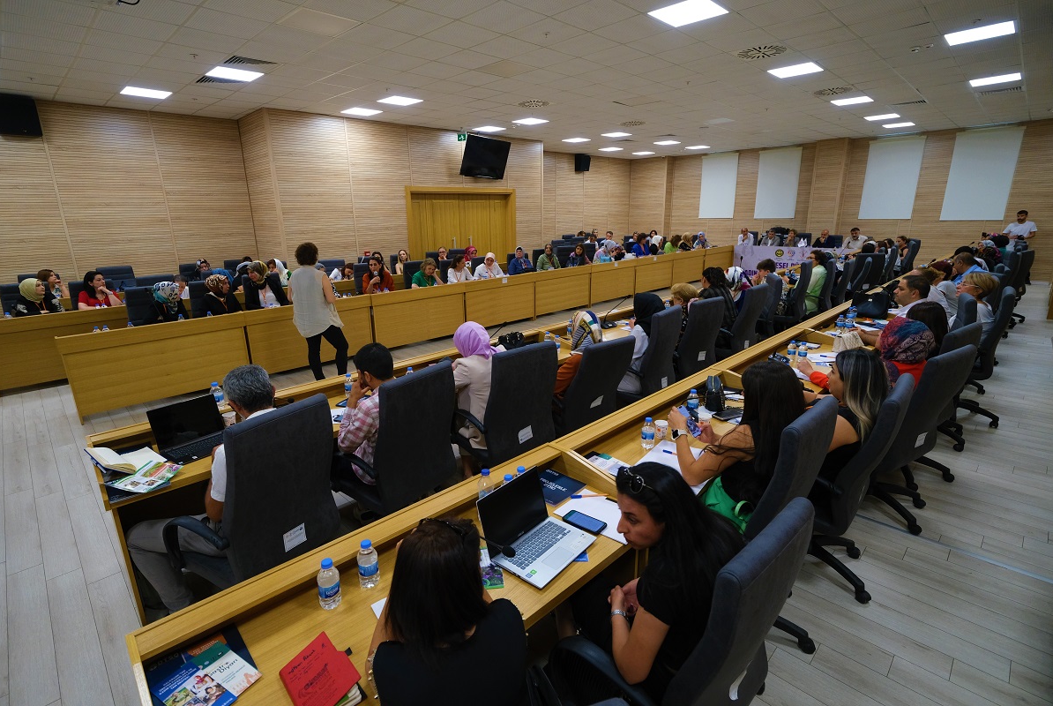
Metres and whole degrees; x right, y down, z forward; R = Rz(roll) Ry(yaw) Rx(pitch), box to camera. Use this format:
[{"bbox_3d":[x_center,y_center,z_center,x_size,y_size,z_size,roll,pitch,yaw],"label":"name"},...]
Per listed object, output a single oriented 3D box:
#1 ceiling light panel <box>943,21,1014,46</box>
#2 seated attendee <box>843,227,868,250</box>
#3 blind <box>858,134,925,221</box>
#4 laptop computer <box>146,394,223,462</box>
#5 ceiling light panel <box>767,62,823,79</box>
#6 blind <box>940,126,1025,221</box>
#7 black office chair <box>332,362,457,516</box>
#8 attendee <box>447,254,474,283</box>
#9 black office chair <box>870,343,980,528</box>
[{"bbox_3d":[4.960,-3.493,5.463,0.580,0.040,0.580,14,22,43],"label":"ceiling light panel"},{"bbox_3d":[8.346,-2.489,12.783,0.800,1.330,0.580,-16,21,-42],"label":"seated attendee"},{"bbox_3d":[9.620,-4.564,13.202,1.193,1.997,0.070,14,21,43],"label":"blind"},{"bbox_3d":[-1.700,0.385,2.585,0.290,0.225,0.325,10,19,34],"label":"laptop computer"},{"bbox_3d":[3.638,-3.817,6.747,0.570,0.050,0.570,14,21,43],"label":"ceiling light panel"},{"bbox_3d":[10.892,-4.236,11.992,1.208,2.044,0.070,14,21,43],"label":"blind"},{"bbox_3d":[-0.754,0.606,2.890,0.670,1.120,0.640,11,19,36],"label":"black office chair"},{"bbox_3d":[-1.000,-0.992,8.143,0.780,1.144,0.520,11,20,37],"label":"attendee"},{"bbox_3d":[2.280,0.486,3.179,0.640,1.120,0.670,-8,17,-25],"label":"black office chair"}]

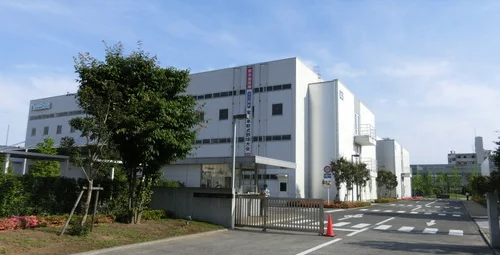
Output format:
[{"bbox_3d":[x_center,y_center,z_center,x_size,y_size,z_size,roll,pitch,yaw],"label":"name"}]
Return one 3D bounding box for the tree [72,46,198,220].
[{"bbox_3d":[-4.182,0.105,13.443,4.644,6.809,4.412,4,-10,-17],"label":"tree"}]

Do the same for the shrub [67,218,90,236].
[{"bbox_3d":[-4.987,2.894,10.504,0.715,0.425,0.680,5,-10,-24],"label":"shrub"}]

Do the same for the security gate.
[{"bbox_3d":[0.973,3.096,12.844,3.312,1.220,0.200,-3,-10,24],"label":"security gate"}]

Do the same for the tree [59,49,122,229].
[{"bbox_3d":[-4.943,0.374,11.269,1.924,5.626,1.828,5,-10,-23],"label":"tree"}]

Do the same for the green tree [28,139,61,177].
[{"bbox_3d":[-15.348,3.112,26.793,2.389,4.555,2.270,6,-11,-29],"label":"green tree"}]

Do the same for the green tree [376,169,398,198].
[{"bbox_3d":[17.516,7.379,45.975,2.832,4.042,2.691,-2,-10,21],"label":"green tree"}]

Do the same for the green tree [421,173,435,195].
[{"bbox_3d":[41.827,13.545,85.079,3.332,5.610,3.165,-3,-10,26],"label":"green tree"}]

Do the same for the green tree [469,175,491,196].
[{"bbox_3d":[35.211,9.334,55.346,3.407,4.074,3.236,-5,-11,32],"label":"green tree"}]

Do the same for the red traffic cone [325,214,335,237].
[{"bbox_3d":[2.686,3.294,12.203,0.330,0.700,0.330,-1,-9,12],"label":"red traffic cone"}]

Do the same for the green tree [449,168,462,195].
[{"bbox_3d":[48.497,13.155,85.167,3.332,6.700,3.165,-4,-11,29],"label":"green tree"}]

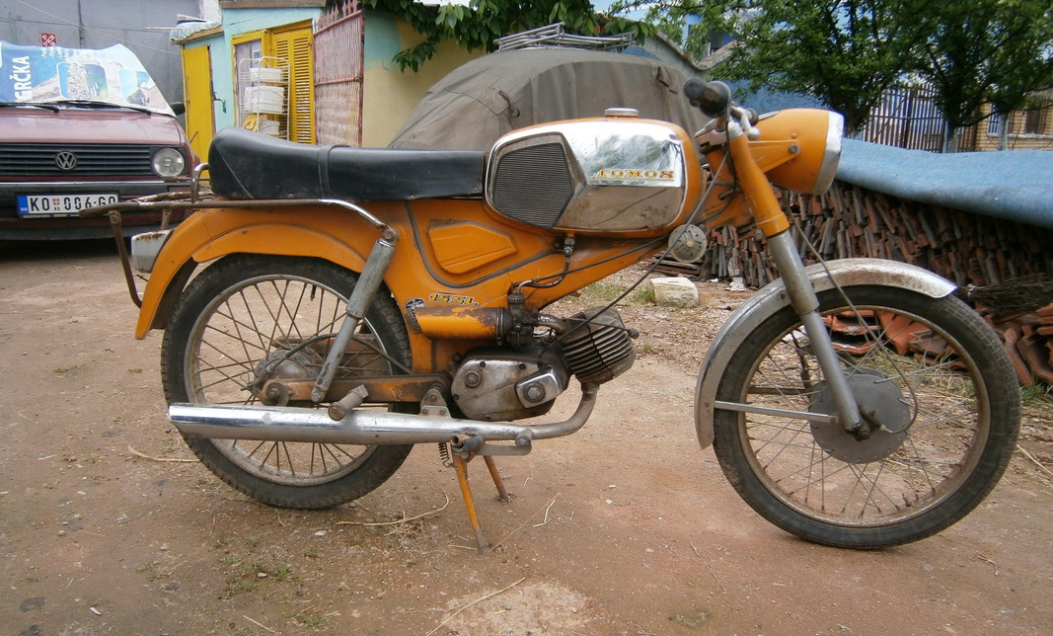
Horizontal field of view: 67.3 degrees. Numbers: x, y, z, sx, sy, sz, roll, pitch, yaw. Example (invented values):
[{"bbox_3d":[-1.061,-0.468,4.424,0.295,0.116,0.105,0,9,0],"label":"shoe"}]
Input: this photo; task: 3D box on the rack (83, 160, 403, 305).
[{"bbox_3d":[-0.570,-0.169,1.655,0.654,0.303,0.242,3,13,5],"label":"rack"}]

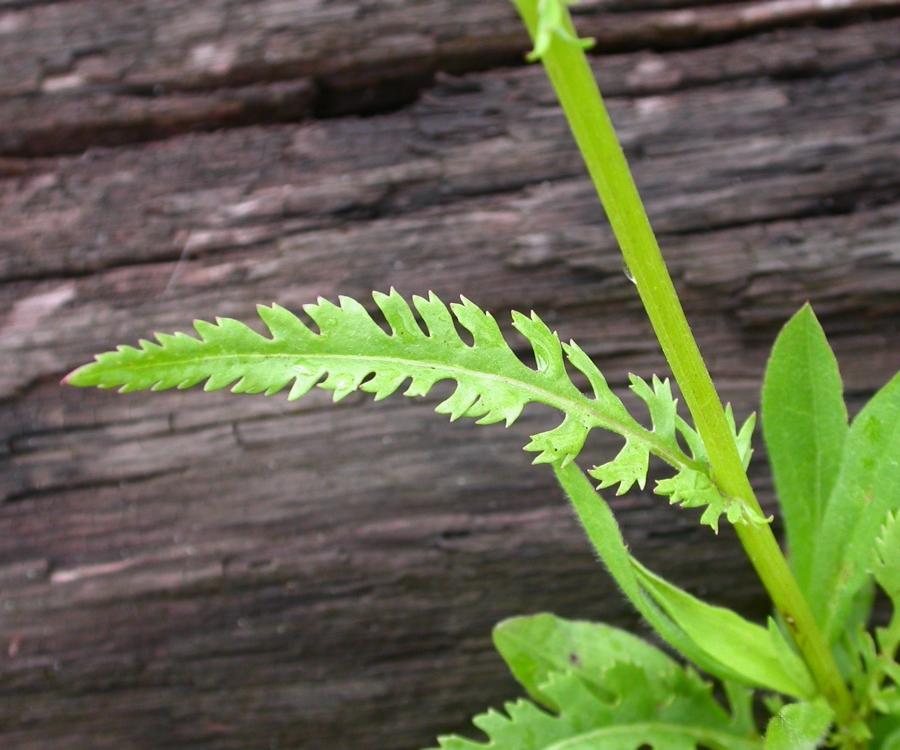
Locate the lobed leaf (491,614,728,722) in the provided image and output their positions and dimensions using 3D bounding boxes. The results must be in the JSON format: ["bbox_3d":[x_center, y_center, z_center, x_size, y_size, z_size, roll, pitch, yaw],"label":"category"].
[{"bbox_3d":[0.021,0.039,0.277,0.034,0.008,0.015,24,50,-6],"label":"lobed leaf"}]

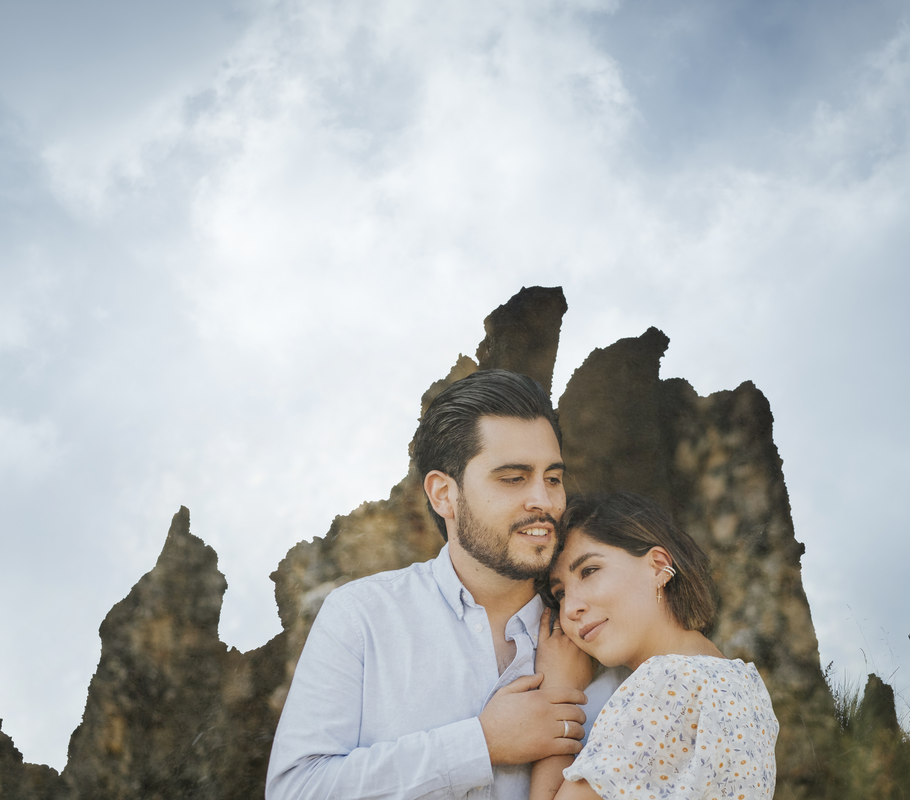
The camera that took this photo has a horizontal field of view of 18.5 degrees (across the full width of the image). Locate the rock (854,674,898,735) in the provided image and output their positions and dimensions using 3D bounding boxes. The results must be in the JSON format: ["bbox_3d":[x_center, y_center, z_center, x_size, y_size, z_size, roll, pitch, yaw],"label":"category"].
[{"bbox_3d":[1.802,1.314,12.000,0.190,0.270,0.160,0,-6,0],"label":"rock"}]

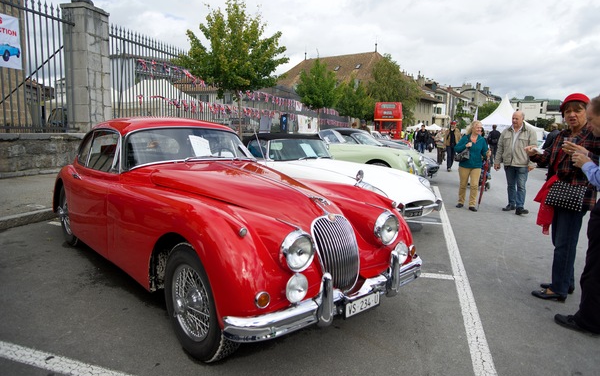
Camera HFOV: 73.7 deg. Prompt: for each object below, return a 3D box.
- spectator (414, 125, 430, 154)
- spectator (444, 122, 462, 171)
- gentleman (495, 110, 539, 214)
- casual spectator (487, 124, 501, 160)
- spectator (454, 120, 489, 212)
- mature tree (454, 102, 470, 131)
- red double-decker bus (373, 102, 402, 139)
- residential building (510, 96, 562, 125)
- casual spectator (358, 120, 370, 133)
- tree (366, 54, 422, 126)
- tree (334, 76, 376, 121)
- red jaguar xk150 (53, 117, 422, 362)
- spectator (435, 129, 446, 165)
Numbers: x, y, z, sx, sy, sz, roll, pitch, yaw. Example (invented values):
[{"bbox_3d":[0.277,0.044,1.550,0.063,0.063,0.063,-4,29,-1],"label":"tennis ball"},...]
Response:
[{"bbox_3d":[6.064,-2.237,19.800,0.540,1.730,0.400,5,10,18],"label":"spectator"},{"bbox_3d":[5.411,-1.470,14.100,0.540,1.750,0.420,5,10,19],"label":"spectator"},{"bbox_3d":[3.933,-0.459,7.200,0.620,1.770,0.450,8,11,34],"label":"gentleman"},{"bbox_3d":[8.099,-1.728,16.700,0.540,1.760,0.360,4,9,12],"label":"casual spectator"},{"bbox_3d":[3.133,-0.437,7.350,0.620,1.620,0.420,4,9,7],"label":"spectator"},{"bbox_3d":[34.744,-14.236,85.000,4.200,8.000,4.200,5,9,16],"label":"mature tree"},{"bbox_3d":[10.091,-7.354,45.100,2.500,4.380,8.400,5,9,14],"label":"red double-decker bus"},{"bbox_3d":[82.775,-24.358,140.000,19.500,15.500,13.000,9,11,35],"label":"residential building"},{"bbox_3d":[2.405,-1.677,14.800,0.520,1.730,0.380,4,9,10],"label":"casual spectator"},{"bbox_3d":[11.843,-11.589,50.695,7.020,10.252,7.020,2,9,0],"label":"tree"},{"bbox_3d":[3.959,-5.707,29.433,3.000,4.846,3.000,2,9,0],"label":"tree"},{"bbox_3d":[-1.125,0.038,3.832,1.640,1.400,4.470,-6,13,-43],"label":"red jaguar xk150"},{"bbox_3d":[6.054,-1.772,17.200,0.500,1.580,0.400,6,10,24],"label":"spectator"}]

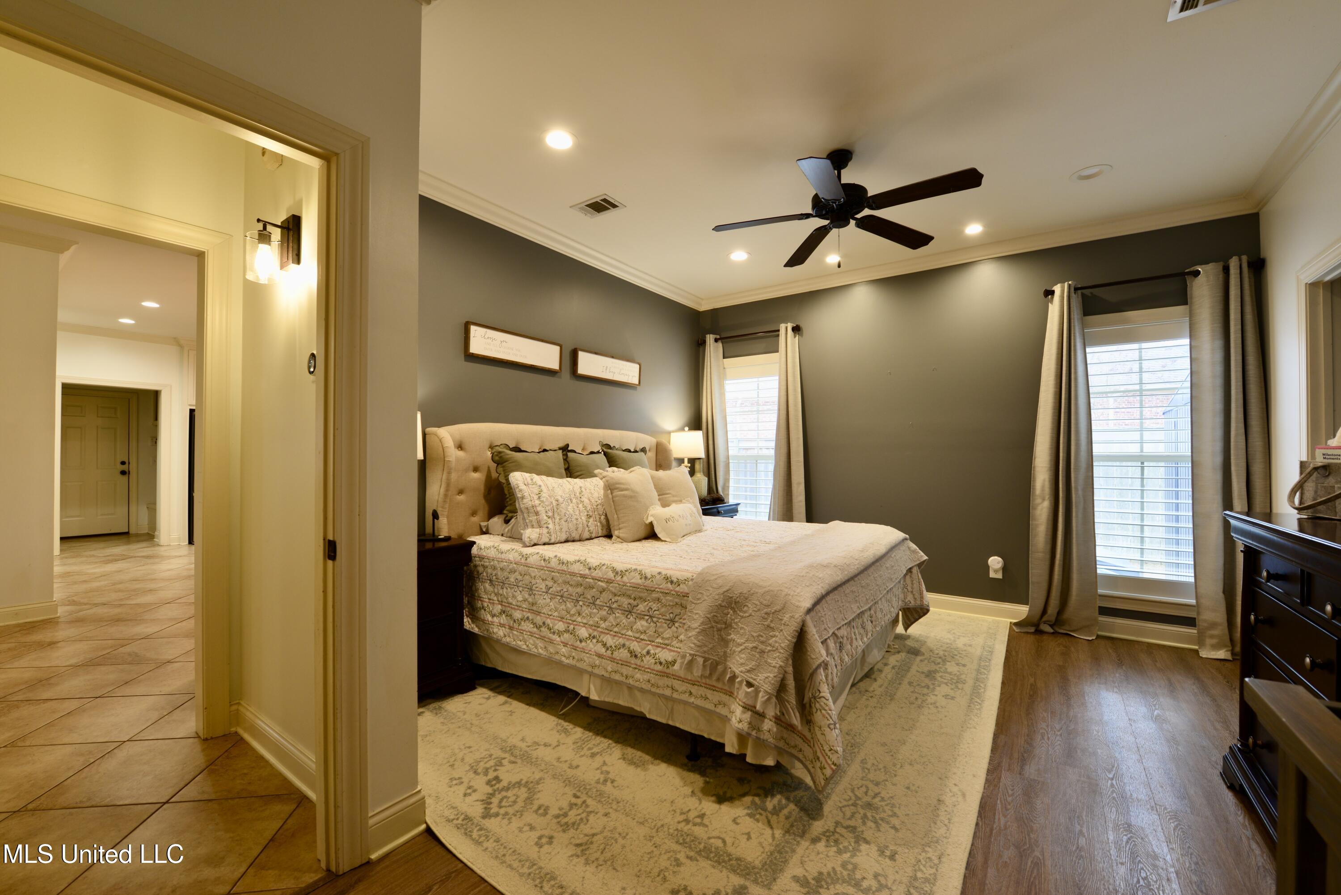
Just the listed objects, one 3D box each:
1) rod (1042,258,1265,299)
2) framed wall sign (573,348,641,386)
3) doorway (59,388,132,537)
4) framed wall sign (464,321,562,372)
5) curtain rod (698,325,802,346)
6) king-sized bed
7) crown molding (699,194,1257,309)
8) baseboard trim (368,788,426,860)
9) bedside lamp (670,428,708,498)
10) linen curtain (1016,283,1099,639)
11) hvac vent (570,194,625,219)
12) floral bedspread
[{"bbox_3d":[3.029,-1.068,3.334,1.032,0.065,0.105,0,-1,35],"label":"rod"},{"bbox_3d":[-0.487,-0.628,4.175,0.040,0.201,0.748,0,-1,35],"label":"framed wall sign"},{"bbox_3d":[-8.460,0.277,7.600,0.050,2.028,0.803,0,-1,35],"label":"doorway"},{"bbox_3d":[-1.006,-0.648,3.435,0.040,0.203,0.748,0,-1,35],"label":"framed wall sign"},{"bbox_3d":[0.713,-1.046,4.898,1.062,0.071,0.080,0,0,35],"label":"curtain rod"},{"bbox_3d":[0.151,0.549,3.099,2.274,1.391,2.114,0,-1,35],"label":"king-sized bed"},{"bbox_3d":[1.873,-1.426,4.154,3.872,0.088,0.090,0,0,35],"label":"crown molding"},{"bbox_3d":[-0.851,1.180,1.633,0.025,0.135,0.168,0,0,35],"label":"baseboard trim"},{"bbox_3d":[0.148,0.155,4.666,0.320,0.670,0.320,0,0,0],"label":"bedside lamp"},{"bbox_3d":[2.605,0.069,3.557,0.460,2.375,0.141,0,-1,35],"label":"linen curtain"},{"bbox_3d":[-0.444,-1.470,3.198,0.289,0.025,0.193,0,0,35],"label":"hvac vent"},{"bbox_3d":[0.262,0.809,3.061,2.107,0.600,2.077,0,0,35],"label":"floral bedspread"}]

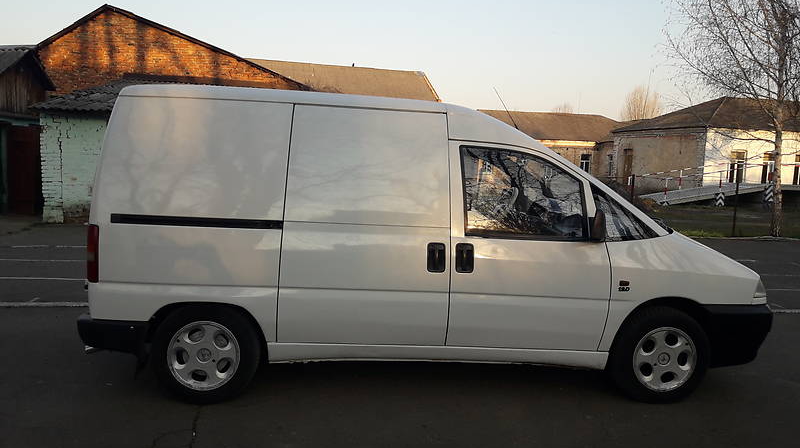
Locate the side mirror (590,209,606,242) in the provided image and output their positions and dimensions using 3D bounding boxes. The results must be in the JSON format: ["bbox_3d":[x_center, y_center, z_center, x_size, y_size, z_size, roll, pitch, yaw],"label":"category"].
[{"bbox_3d":[1.187,0.009,3.870,0.090,0.195,0.185,2,5,7],"label":"side mirror"}]

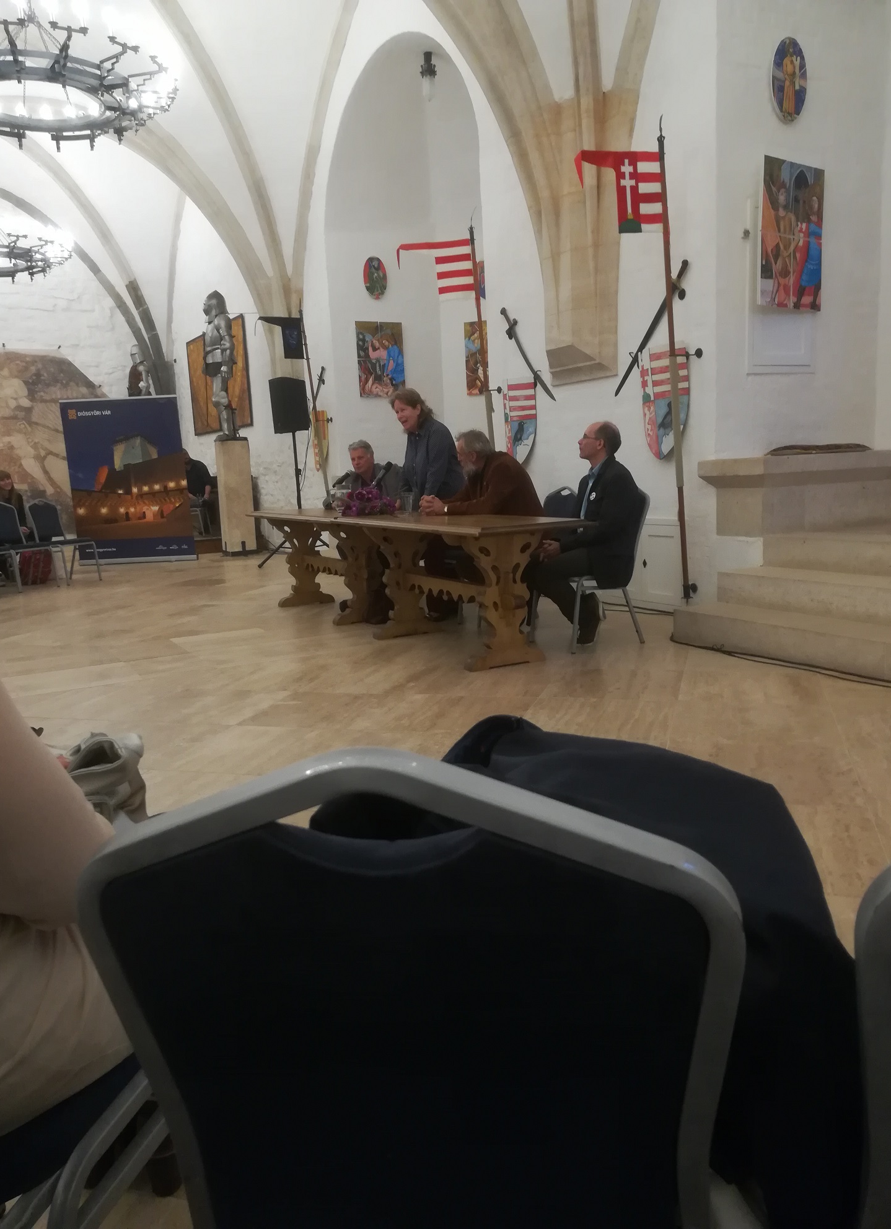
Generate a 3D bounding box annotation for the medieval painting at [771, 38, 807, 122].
[{"bbox_3d":[2.160,-3.338,5.758,0.320,0.500,0.035,-9,12,-32],"label":"medieval painting"}]

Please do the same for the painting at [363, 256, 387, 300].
[{"bbox_3d":[-0.857,-4.120,11.293,0.320,0.510,0.030,-8,11,-29],"label":"painting"}]

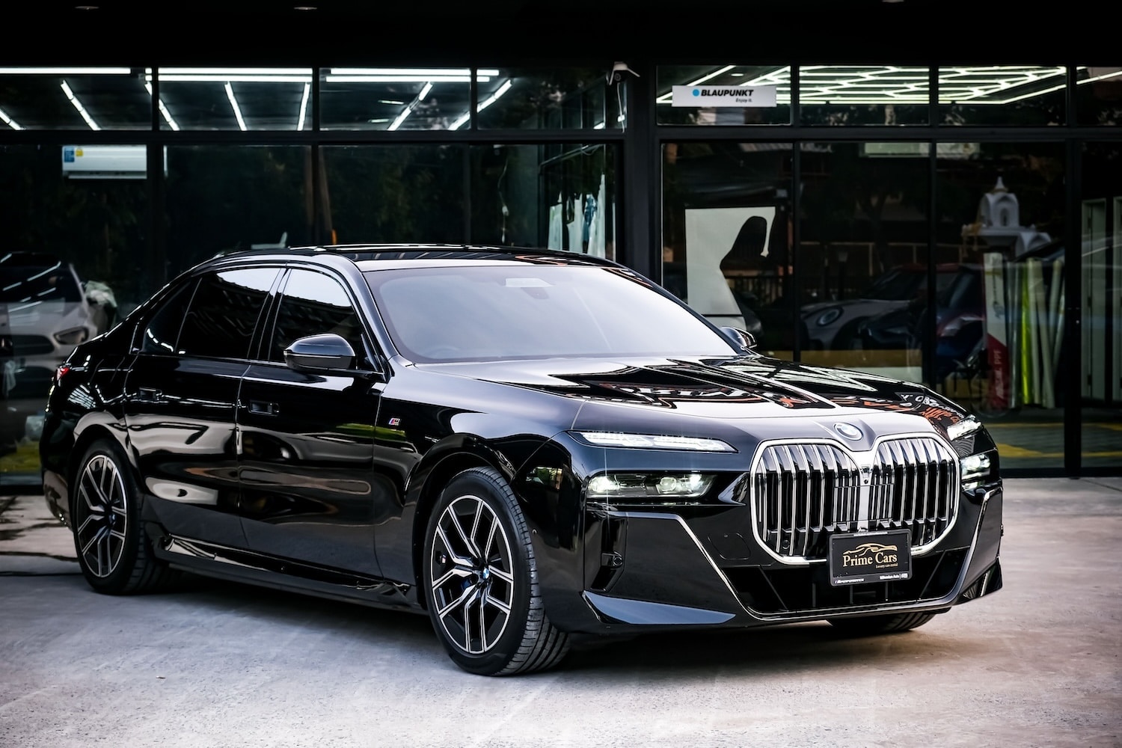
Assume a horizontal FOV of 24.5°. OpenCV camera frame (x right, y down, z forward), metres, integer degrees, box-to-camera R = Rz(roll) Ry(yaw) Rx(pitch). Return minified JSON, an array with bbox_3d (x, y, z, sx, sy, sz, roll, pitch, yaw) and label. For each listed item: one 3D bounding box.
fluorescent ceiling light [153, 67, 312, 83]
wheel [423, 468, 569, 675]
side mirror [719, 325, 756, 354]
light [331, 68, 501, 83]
[{"bbox_3d":[-2.456,-2.220,19.200,1.240,0.090,0.150,0,1,-6],"label":"fluorescent ceiling light"},{"bbox_3d":[-0.219,0.713,9.272,0.260,0.735,0.735,-1,2,-34],"label":"wheel"},{"bbox_3d":[0.704,-0.127,11.112,0.250,0.165,0.200,-1,2,-34],"label":"side mirror"},{"bbox_3d":[-1.110,-2.235,19.330,1.240,0.090,0.150,0,1,-6],"label":"light"}]

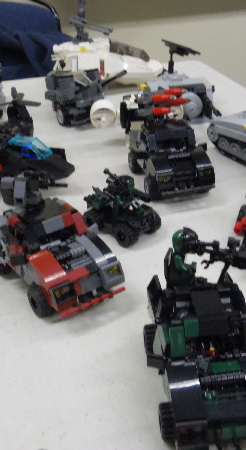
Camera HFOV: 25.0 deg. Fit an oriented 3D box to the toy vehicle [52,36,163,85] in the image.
[{"bbox_3d":[-0.027,-0.246,0.832,0.161,0.061,0.086,-9,32,-11],"label":"toy vehicle"}]

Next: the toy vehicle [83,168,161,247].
[{"bbox_3d":[-0.002,-0.017,0.465,0.041,0.047,0.061,-25,38,-33],"label":"toy vehicle"}]

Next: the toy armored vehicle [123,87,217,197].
[{"bbox_3d":[0.042,-0.081,0.536,0.065,0.080,0.102,-10,32,-13],"label":"toy armored vehicle"}]

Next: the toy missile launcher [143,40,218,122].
[{"bbox_3d":[0.070,-0.179,0.692,0.084,0.085,0.080,-10,32,-13],"label":"toy missile launcher"}]

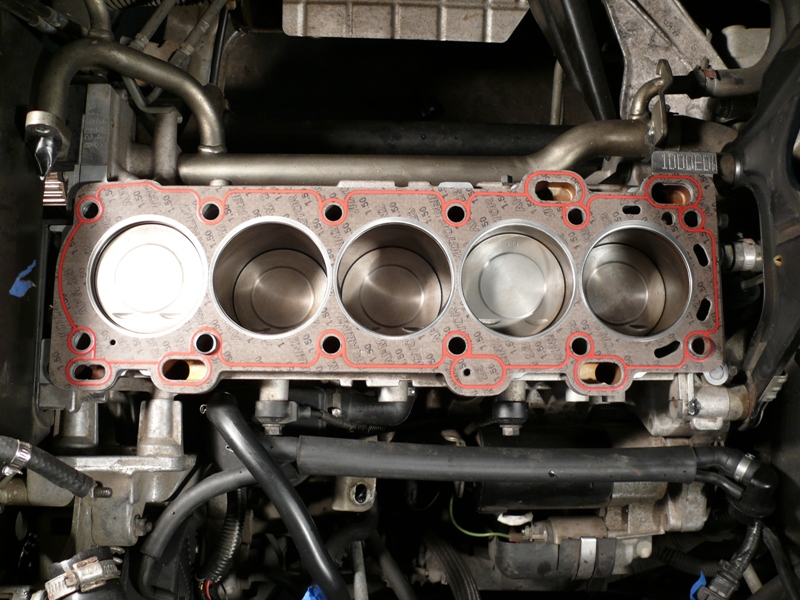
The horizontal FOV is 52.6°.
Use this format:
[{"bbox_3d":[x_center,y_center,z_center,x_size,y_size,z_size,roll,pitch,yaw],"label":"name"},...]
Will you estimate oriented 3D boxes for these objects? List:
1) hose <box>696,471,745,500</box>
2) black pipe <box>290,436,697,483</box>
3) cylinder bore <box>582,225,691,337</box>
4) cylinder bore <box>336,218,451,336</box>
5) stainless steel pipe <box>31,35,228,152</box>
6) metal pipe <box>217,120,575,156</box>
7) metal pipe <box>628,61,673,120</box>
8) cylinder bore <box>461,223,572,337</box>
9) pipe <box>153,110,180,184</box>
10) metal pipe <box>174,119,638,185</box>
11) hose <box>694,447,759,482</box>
[{"bbox_3d":[0.272,0.156,0.689,0.045,0.018,0.013,18,81,1],"label":"hose"},{"bbox_3d":[0.080,0.132,0.662,0.335,0.044,0.038,1,81,-2],"label":"black pipe"},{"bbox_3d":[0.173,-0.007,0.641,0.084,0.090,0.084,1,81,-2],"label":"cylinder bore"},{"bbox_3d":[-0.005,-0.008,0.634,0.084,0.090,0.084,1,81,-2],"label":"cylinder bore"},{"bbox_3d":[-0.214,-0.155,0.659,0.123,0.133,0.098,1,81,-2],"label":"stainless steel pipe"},{"bbox_3d":[-0.003,-0.168,0.855,0.368,0.046,0.043,1,81,-2],"label":"metal pipe"},{"bbox_3d":[0.206,-0.172,0.662,0.031,0.037,0.040,1,81,-2],"label":"metal pipe"},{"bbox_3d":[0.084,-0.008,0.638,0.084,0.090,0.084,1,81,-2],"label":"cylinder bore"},{"bbox_3d":[-0.209,-0.133,0.715,0.022,0.020,0.065,1,81,-2],"label":"pipe"},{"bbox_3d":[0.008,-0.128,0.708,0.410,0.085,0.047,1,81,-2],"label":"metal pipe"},{"bbox_3d":[0.275,0.137,0.680,0.055,0.024,0.022,14,81,0],"label":"hose"}]

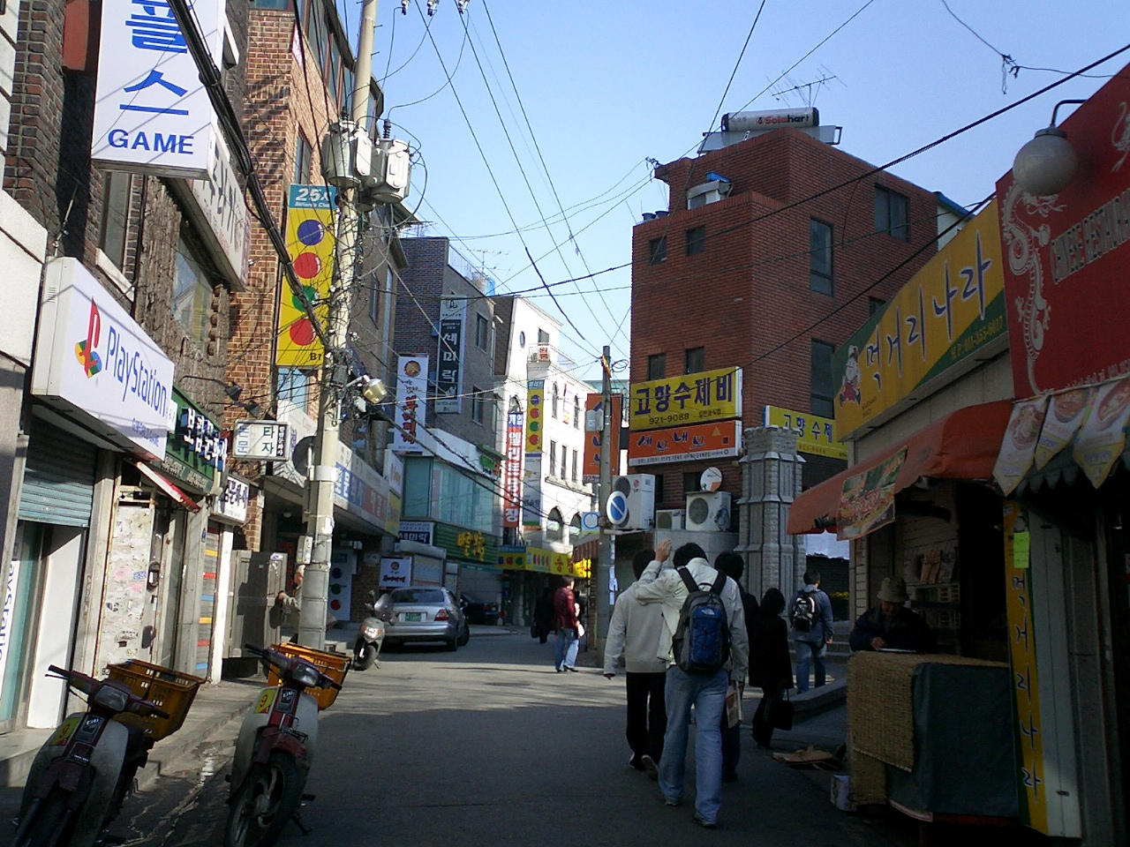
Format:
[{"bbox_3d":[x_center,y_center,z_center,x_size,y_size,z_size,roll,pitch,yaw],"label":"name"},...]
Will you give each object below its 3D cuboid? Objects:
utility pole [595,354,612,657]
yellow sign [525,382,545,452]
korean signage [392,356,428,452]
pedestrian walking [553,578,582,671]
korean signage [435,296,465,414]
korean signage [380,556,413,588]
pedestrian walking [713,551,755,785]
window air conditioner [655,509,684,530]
[{"bbox_3d":[0.758,1.513,23.027,0.280,6.190,0.280,2,-11,0],"label":"utility pole"},{"bbox_3d":[-1.122,-0.262,46.622,0.645,2.802,0.250,0,-9,12],"label":"yellow sign"},{"bbox_3d":[-4.163,-0.513,32.642,0.800,2.630,0.220,1,-11,7],"label":"korean signage"},{"bbox_3d":[0.062,3.538,21.434,0.440,1.680,0.460,6,-10,-25],"label":"pedestrian walking"},{"bbox_3d":[-3.715,-2.221,39.649,0.818,3.869,0.300,1,-9,8],"label":"korean signage"},{"bbox_3d":[-4.427,3.928,31.797,0.800,0.780,0.220,1,-11,7],"label":"korean signage"},{"bbox_3d":[1.270,1.900,9.470,0.500,1.740,0.420,1,-11,3],"label":"pedestrian walking"},{"bbox_3d":[2.166,1.983,24.592,0.555,0.439,0.240,-6,-12,39],"label":"window air conditioner"}]

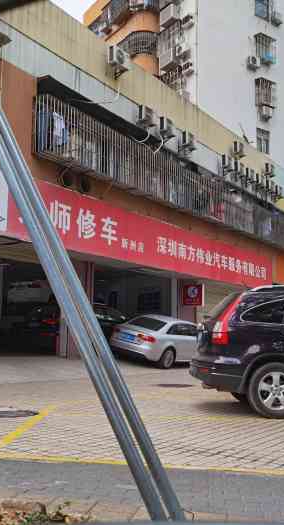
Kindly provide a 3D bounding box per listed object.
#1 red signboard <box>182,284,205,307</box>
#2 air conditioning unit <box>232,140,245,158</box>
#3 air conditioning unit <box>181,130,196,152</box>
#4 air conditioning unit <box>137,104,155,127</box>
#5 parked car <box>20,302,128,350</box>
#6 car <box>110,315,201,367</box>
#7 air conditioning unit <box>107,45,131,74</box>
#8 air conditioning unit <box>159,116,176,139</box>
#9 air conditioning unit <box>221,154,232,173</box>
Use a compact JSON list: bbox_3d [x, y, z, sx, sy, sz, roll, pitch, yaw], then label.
[{"bbox_3d":[2.067,1.317,21.791,0.860,0.820,0.140,-4,-8,33],"label":"red signboard"},{"bbox_3d":[4.802,-5.638,27.088,0.290,0.560,0.800,-4,-8,33],"label":"air conditioning unit"},{"bbox_3d":[1.960,-5.025,22.609,0.290,0.550,0.780,-4,-8,33],"label":"air conditioning unit"},{"bbox_3d":[0.159,-5.351,19.839,0.290,0.550,0.780,-4,-8,33],"label":"air conditioning unit"},{"bbox_3d":[-1.906,2.428,20.151,1.840,1.640,4.600,-6,-9,44],"label":"parked car"},{"bbox_3d":[0.986,2.530,17.813,1.830,1.430,4.740,6,-3,38],"label":"car"},{"bbox_3d":[-0.765,-6.909,18.522,0.320,0.620,0.860,-4,-8,33],"label":"air conditioning unit"},{"bbox_3d":[1.022,-5.267,21.173,0.290,0.550,0.780,-4,-8,33],"label":"air conditioning unit"},{"bbox_3d":[4.015,-4.727,25.777,0.290,0.550,0.780,-4,-8,33],"label":"air conditioning unit"}]

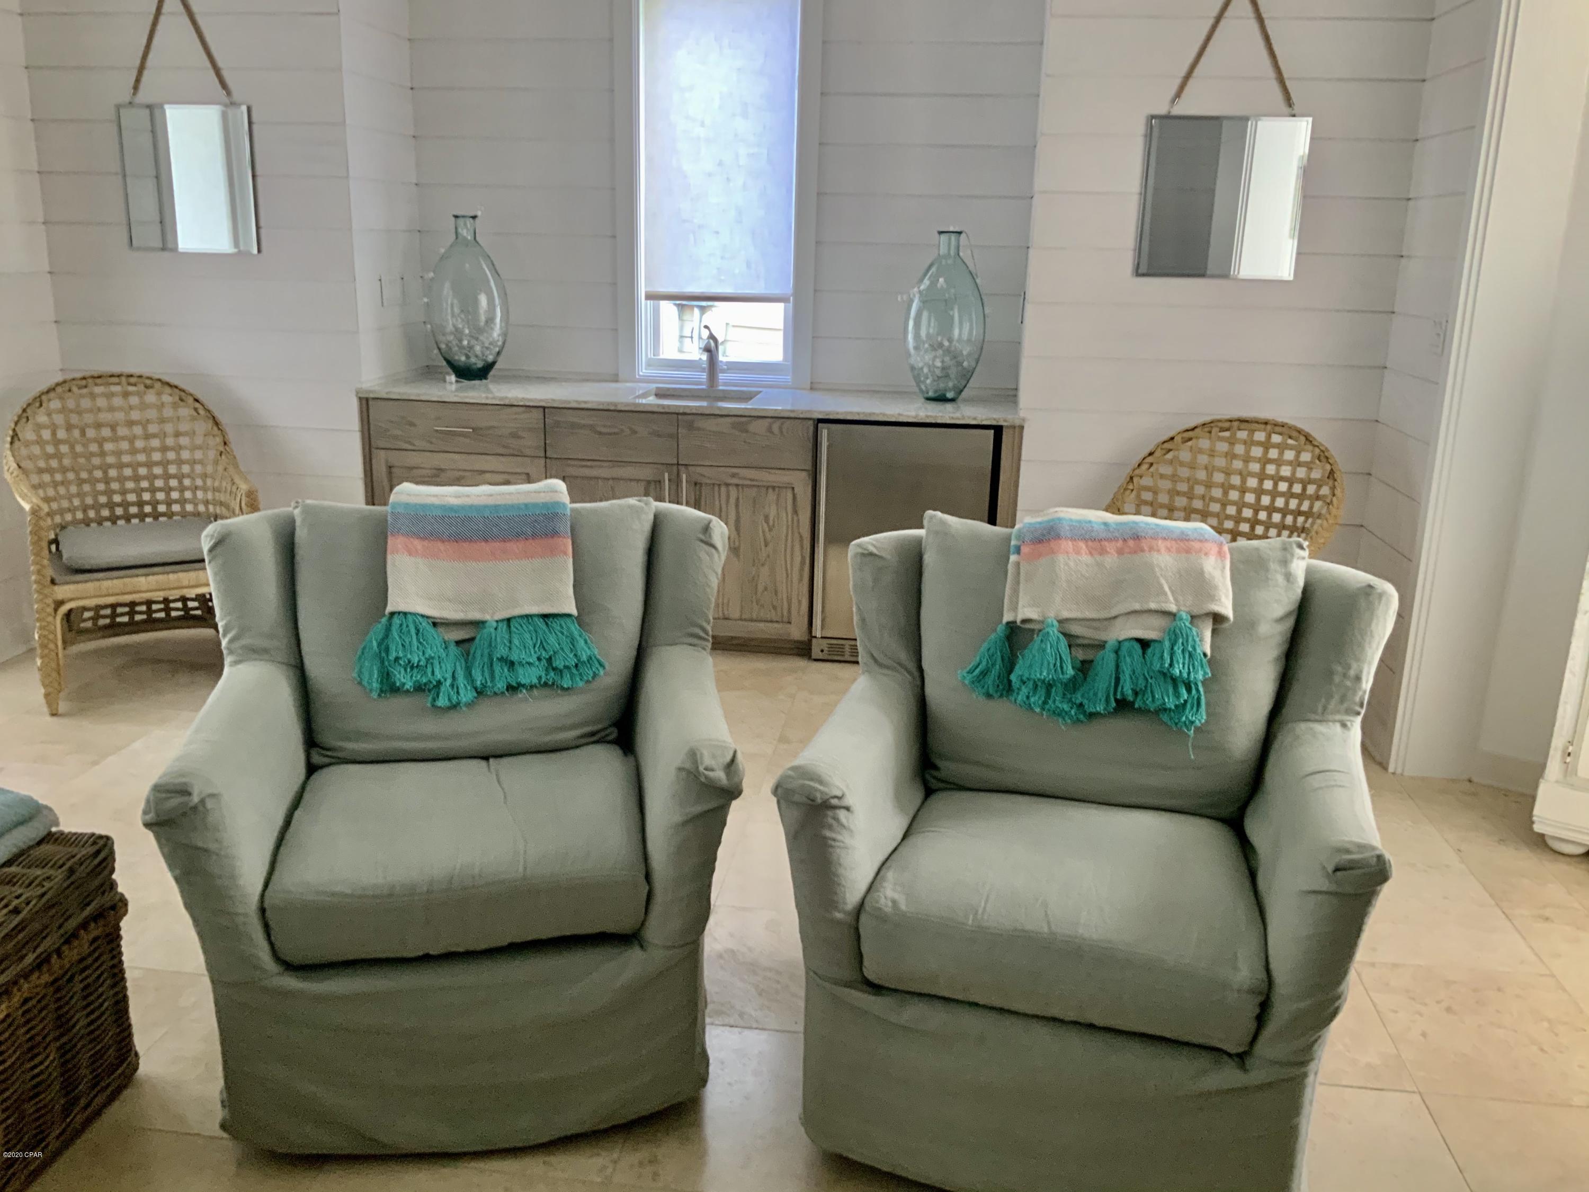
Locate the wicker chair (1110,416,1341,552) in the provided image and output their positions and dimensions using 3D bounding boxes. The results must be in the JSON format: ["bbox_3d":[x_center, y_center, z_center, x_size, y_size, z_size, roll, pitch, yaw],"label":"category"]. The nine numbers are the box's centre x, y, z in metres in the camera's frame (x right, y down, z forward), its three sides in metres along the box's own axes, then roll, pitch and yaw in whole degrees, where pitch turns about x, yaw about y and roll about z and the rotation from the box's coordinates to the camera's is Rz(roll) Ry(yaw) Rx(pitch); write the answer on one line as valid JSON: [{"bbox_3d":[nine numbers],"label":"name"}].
[{"bbox_3d":[1.185,-0.028,3.968,0.630,0.950,0.640,14,19,38],"label":"wicker chair"}]

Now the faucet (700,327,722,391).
[{"bbox_3d":[-0.312,-0.865,4.862,0.060,0.225,0.190,3,15,7],"label":"faucet"}]

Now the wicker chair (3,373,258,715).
[{"bbox_3d":[-2.082,-0.184,4.226,0.630,0.950,0.640,-6,17,-27],"label":"wicker chair"}]

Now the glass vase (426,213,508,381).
[{"bbox_3d":[-1.199,-1.102,4.948,0.298,0.590,0.298,3,15,7],"label":"glass vase"}]

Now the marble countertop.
[{"bbox_3d":[-0.344,-0.719,4.795,2.290,0.028,0.630,3,15,7],"label":"marble countertop"}]

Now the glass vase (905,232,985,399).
[{"bbox_3d":[0.540,-0.992,4.725,0.290,0.583,0.290,3,15,7],"label":"glass vase"}]

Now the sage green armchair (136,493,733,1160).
[{"bbox_3d":[-0.600,0.342,2.484,0.900,0.920,0.910,-1,15,-11],"label":"sage green armchair"}]

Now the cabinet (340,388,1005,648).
[{"bbox_3d":[-0.352,-0.295,4.920,2.290,0.889,0.600,3,15,7],"label":"cabinet"}]

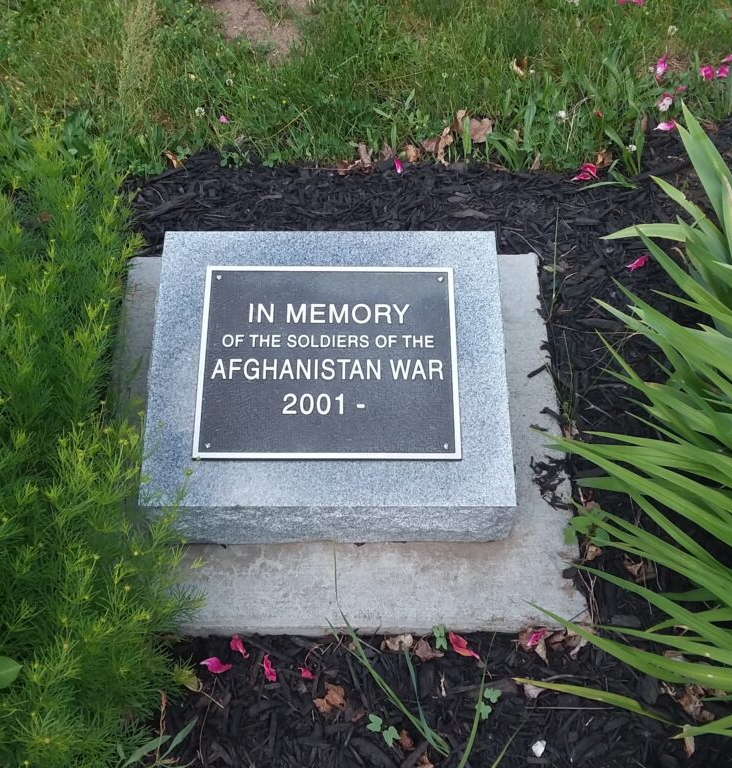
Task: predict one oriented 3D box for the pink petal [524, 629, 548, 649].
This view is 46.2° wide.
[{"bbox_3d":[0.253,0.377,1.271,0.038,0.015,0.015,-35,66,-19],"label":"pink petal"}]

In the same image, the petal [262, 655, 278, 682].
[{"bbox_3d":[-0.140,0.417,1.256,0.017,0.014,0.039,-20,62,-12],"label":"petal"}]

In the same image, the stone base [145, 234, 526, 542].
[{"bbox_3d":[-0.054,0.001,1.334,0.520,0.205,0.440,0,60,-1],"label":"stone base"}]

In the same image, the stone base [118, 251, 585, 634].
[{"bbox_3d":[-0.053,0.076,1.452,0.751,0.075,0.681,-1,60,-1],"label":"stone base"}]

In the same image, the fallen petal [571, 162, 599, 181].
[{"bbox_3d":[0.441,-0.425,1.724,0.058,0.022,0.034,-5,60,-3],"label":"fallen petal"}]

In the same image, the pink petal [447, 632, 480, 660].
[{"bbox_3d":[0.144,0.387,1.271,0.057,0.014,0.020,39,67,19],"label":"pink petal"}]

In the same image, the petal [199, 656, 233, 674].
[{"bbox_3d":[-0.219,0.413,1.258,0.047,0.014,0.023,8,60,4],"label":"petal"}]

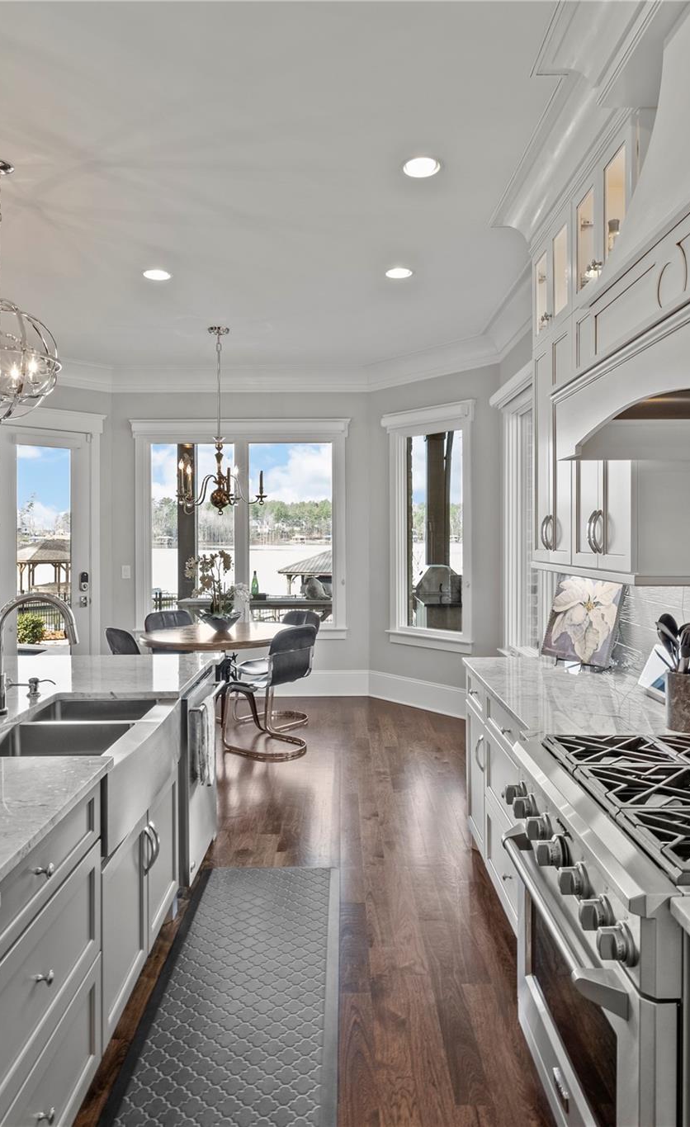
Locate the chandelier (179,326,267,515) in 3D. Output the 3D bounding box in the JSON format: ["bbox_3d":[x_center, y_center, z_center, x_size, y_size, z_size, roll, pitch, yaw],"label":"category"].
[{"bbox_3d":[-0.950,-1.029,5.350,0.680,1.430,0.680,0,1,0],"label":"chandelier"}]

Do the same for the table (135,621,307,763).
[{"bbox_3d":[-0.950,0.921,5.350,1.220,0.750,1.220,0,1,0],"label":"table"}]

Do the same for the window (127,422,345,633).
[{"bbox_3d":[-0.981,-0.360,6.630,2.020,1.980,0.130,0,1,0],"label":"window"}]

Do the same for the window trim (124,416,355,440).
[{"bbox_3d":[-0.993,-1.259,6.553,2.040,0.200,0.100,0,2,0],"label":"window trim"}]

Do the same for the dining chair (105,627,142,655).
[{"bbox_3d":[-1.401,0.898,5.231,0.570,0.840,0.540,-2,2,-37],"label":"dining chair"}]

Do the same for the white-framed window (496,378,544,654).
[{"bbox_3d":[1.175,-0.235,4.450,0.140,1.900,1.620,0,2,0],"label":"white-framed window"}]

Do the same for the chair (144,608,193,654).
[{"bbox_3d":[-1.351,0.850,5.750,0.500,0.860,0.580,-1,2,-44],"label":"chair"}]

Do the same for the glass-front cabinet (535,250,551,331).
[{"bbox_3d":[1.012,-1.194,3.082,0.320,0.400,0.290,0,2,0],"label":"glass-front cabinet"}]

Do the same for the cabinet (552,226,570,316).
[{"bbox_3d":[1.014,-1.184,2.802,0.320,0.400,0.270,0,2,0],"label":"cabinet"}]

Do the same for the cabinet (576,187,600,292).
[{"bbox_3d":[1.035,-1.167,2.545,0.330,0.370,0.280,0,1,0],"label":"cabinet"}]

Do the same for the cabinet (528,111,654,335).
[{"bbox_3d":[1.050,-1.192,2.690,0.370,0.420,1.100,0,1,0],"label":"cabinet"}]

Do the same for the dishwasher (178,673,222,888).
[{"bbox_3d":[-0.901,0.921,3.110,0.620,0.800,0.600,0,1,0],"label":"dishwasher"}]

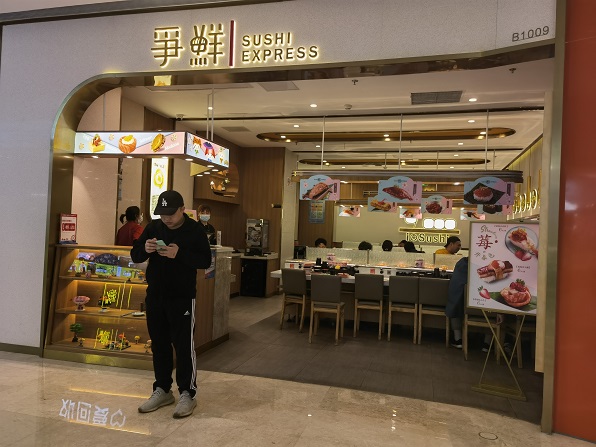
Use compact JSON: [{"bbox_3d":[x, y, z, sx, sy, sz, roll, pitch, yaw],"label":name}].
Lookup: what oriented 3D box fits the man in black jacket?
[{"bbox_3d":[-0.989,0.590,3.641,0.560,1.690,0.430,2,-1,28],"label":"man in black jacket"}]

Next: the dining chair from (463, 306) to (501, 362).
[{"bbox_3d":[2.198,1.164,5.575,0.410,0.860,0.520,2,-1,16],"label":"dining chair"}]

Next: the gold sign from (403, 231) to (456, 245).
[{"bbox_3d":[3.686,0.381,13.038,1.450,0.400,0.080,2,-1,17],"label":"gold sign"}]

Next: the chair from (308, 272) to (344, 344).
[{"bbox_3d":[0.380,1.098,6.090,0.410,0.860,0.520,2,-1,9],"label":"chair"}]

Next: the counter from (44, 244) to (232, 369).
[{"bbox_3d":[-1.743,0.855,5.334,1.450,1.150,1.400,2,-1,16],"label":"counter"}]

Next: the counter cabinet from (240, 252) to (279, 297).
[{"bbox_3d":[-0.772,1.119,10.030,0.640,0.820,0.750,2,-1,17],"label":"counter cabinet"}]

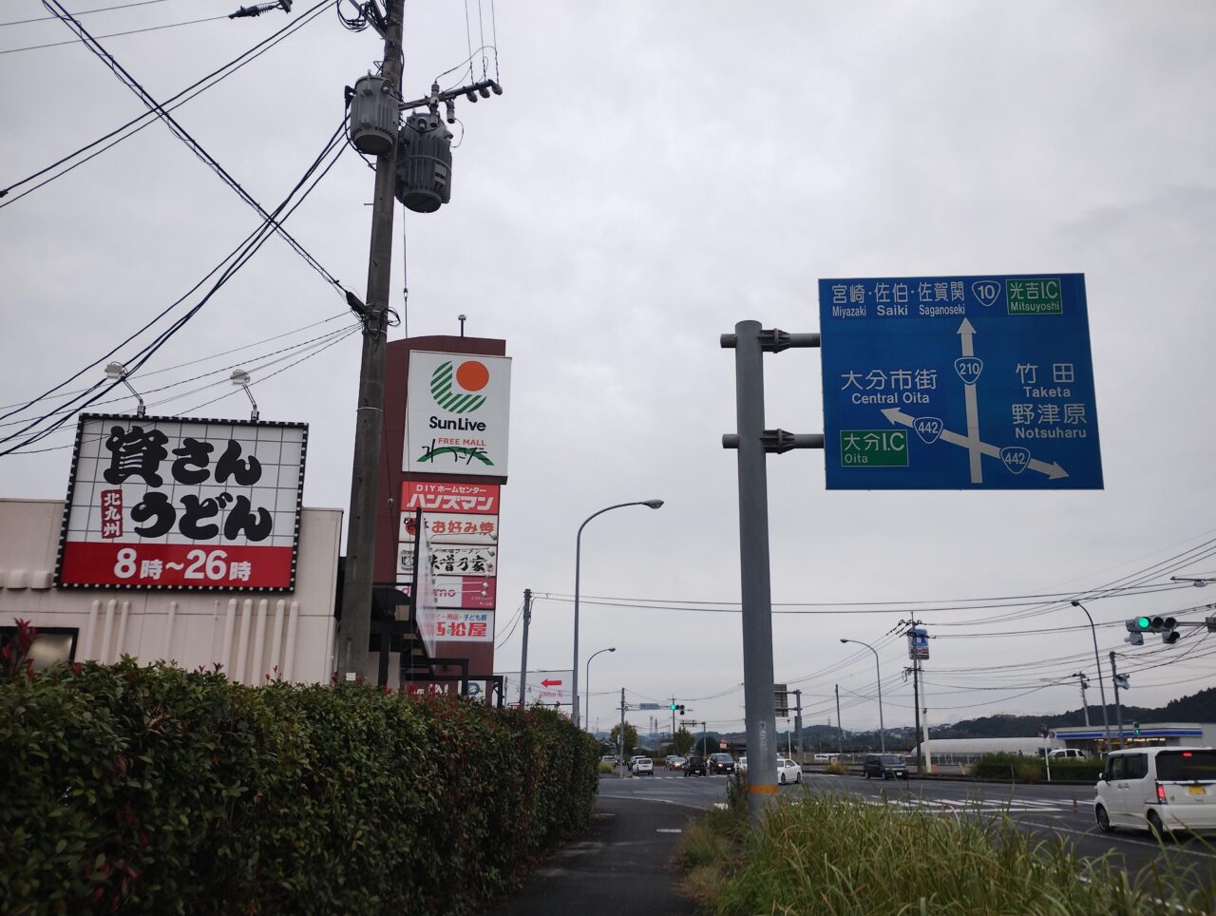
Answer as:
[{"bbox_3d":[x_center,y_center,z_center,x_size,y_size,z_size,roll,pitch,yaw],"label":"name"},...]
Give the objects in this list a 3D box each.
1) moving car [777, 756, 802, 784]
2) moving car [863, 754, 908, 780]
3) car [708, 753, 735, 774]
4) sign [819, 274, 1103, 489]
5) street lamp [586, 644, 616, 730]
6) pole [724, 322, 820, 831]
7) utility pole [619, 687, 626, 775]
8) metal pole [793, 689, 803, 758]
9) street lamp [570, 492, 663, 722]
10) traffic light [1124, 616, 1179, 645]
[{"bbox_3d":[10.938,20.022,62.925,1.700,1.470,4.600,-10,-20,30],"label":"moving car"},{"bbox_3d":[19.145,21.389,68.280,1.700,1.650,3.950,2,-17,-5],"label":"moving car"},{"bbox_3d":[10.213,27.292,87.888,1.750,1.720,4.700,0,-17,2],"label":"car"},{"bbox_3d":[4.892,-1.073,13.861,3.697,3.100,0.120,0,-12,5],"label":"sign"},{"bbox_3d":[-0.555,21.464,83.389,3.100,10.400,0.350,-13,-22,38],"label":"street lamp"},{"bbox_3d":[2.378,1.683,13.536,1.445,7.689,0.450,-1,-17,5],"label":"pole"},{"bbox_3d":[1.237,22.260,79.992,0.420,6.933,0.350,-1,-17,4],"label":"utility pole"},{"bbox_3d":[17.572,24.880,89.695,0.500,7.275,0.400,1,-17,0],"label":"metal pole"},{"bbox_3d":[0.434,6.556,34.293,3.250,10.400,0.350,-1,-17,4],"label":"street lamp"},{"bbox_3d":[16.178,5.083,29.200,1.200,0.750,0.650,-1,-17,4],"label":"traffic light"}]

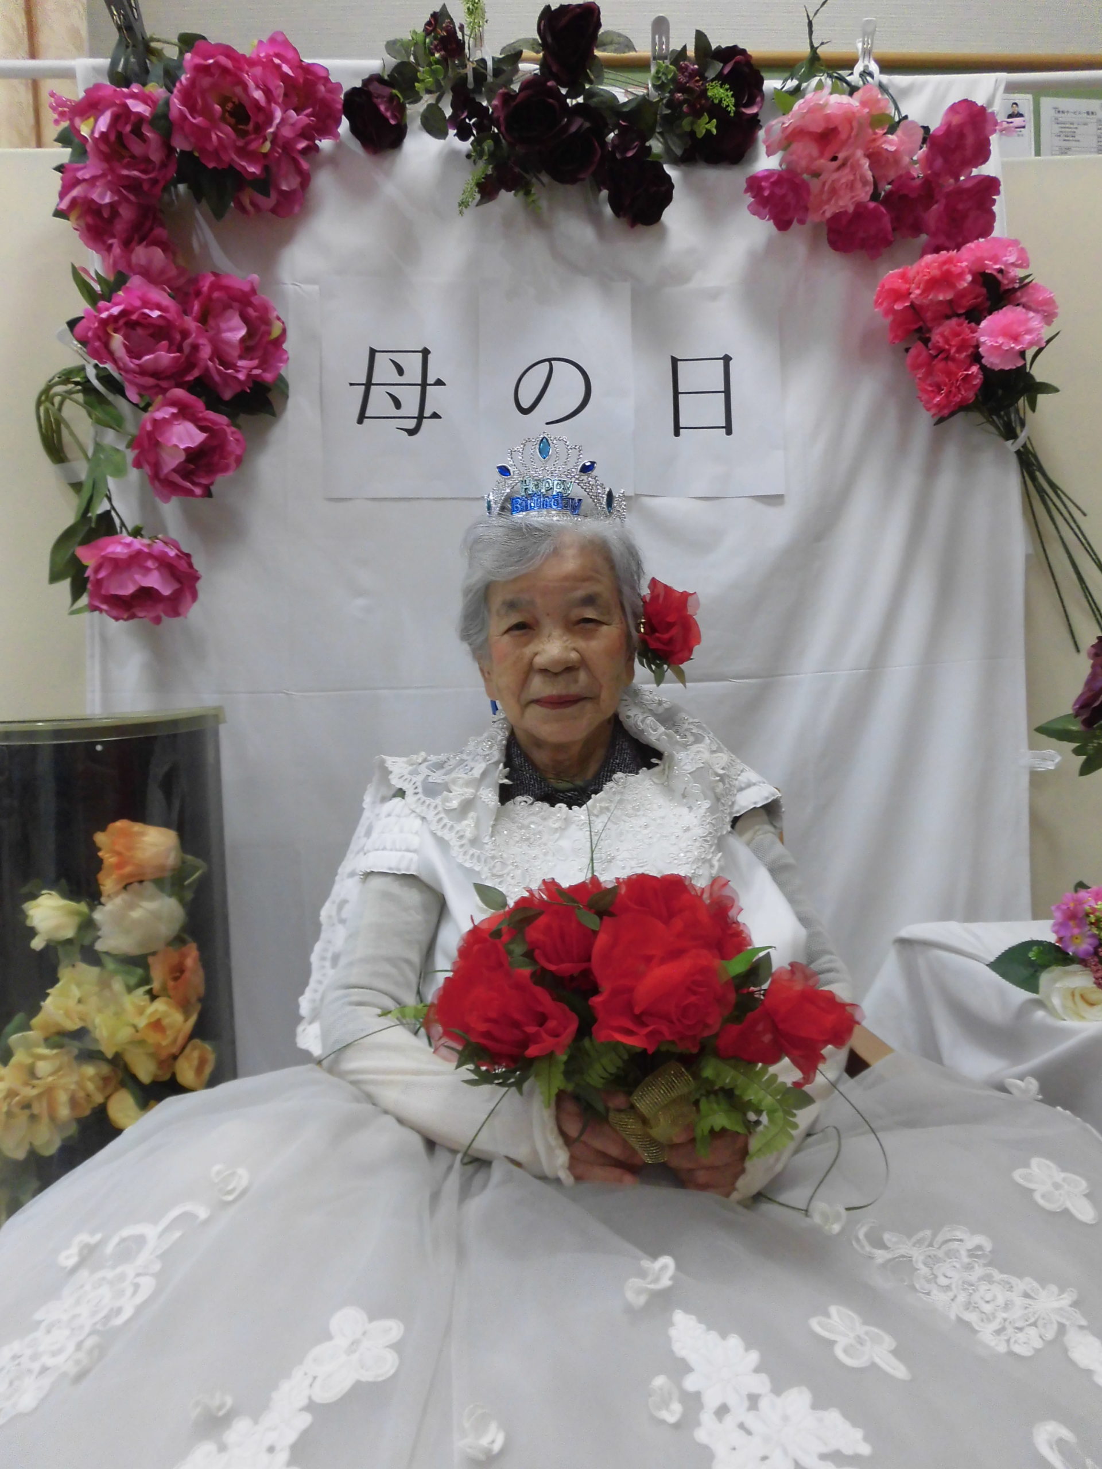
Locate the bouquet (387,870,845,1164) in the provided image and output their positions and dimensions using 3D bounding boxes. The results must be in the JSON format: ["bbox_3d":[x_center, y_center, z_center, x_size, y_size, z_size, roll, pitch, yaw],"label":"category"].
[{"bbox_3d":[0.058,0.226,0.810,0.355,0.230,0.220,-1,-1,0],"label":"bouquet"}]

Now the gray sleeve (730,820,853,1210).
[{"bbox_3d":[0.207,0.235,0.935,0.130,0.300,0.245,-1,-1,25],"label":"gray sleeve"}]

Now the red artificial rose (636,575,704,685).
[{"bbox_3d":[0.114,-0.099,0.985,0.068,0.105,0.065,-1,-1,-30],"label":"red artificial rose"}]

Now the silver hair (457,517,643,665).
[{"bbox_3d":[0.001,-0.148,0.985,0.178,0.180,0.195,-1,-1,7],"label":"silver hair"}]

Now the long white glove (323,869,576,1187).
[{"bbox_3d":[-0.100,0.250,0.915,0.140,0.240,0.268,0,-1,-45],"label":"long white glove"}]

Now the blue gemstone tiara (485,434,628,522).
[{"bbox_3d":[0.005,-0.239,0.950,0.135,0.080,0.075,-1,-1,9],"label":"blue gemstone tiara"}]

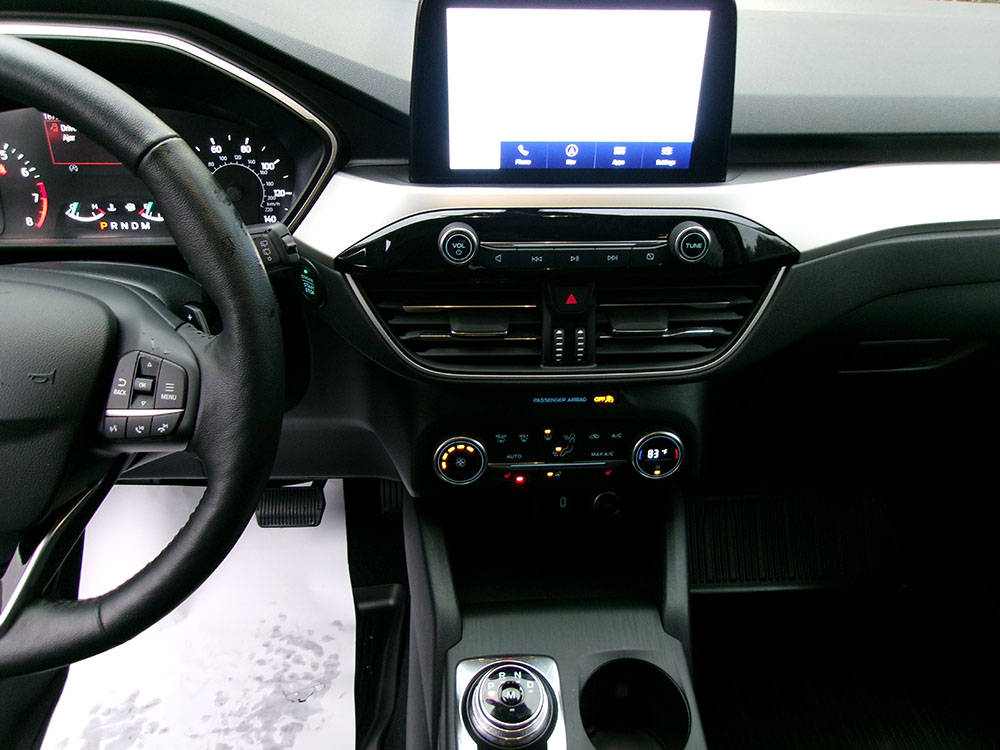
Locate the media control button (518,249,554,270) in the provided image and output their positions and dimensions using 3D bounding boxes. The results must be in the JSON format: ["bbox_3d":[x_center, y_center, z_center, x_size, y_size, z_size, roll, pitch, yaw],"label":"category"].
[{"bbox_3d":[0.027,-0.085,0.572,0.026,0.017,0.008,-1,27,-3],"label":"media control button"}]

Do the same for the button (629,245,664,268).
[{"bbox_3d":[0.109,-0.087,0.577,0.025,0.017,0.008,-1,27,-3],"label":"button"}]

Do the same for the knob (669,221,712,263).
[{"bbox_3d":[0.138,-0.096,0.565,0.028,0.028,0.016,-1,27,-3],"label":"knob"}]

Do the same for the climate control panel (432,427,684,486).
[{"bbox_3d":[0.048,0.066,0.639,0.203,0.051,0.020,-1,22,-3],"label":"climate control panel"}]

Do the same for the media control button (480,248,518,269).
[{"bbox_3d":[-0.001,-0.086,0.570,0.028,0.015,0.008,-1,27,-3],"label":"media control button"}]

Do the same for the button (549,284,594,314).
[{"bbox_3d":[0.054,-0.059,0.590,0.032,0.023,0.010,-1,27,-3],"label":"button"}]

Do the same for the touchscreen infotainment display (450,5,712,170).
[{"bbox_3d":[0.052,-0.196,0.540,0.175,0.105,0.012,-1,30,-3],"label":"touchscreen infotainment display"}]

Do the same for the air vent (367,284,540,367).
[{"bbox_3d":[-0.036,-0.042,0.600,0.132,0.066,0.030,-1,27,-3],"label":"air vent"}]

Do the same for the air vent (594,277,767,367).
[{"bbox_3d":[0.139,-0.044,0.611,0.131,0.070,0.030,-1,27,-3],"label":"air vent"}]

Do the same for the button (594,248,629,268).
[{"bbox_3d":[0.082,-0.086,0.576,0.025,0.015,0.008,-1,27,-3],"label":"button"}]

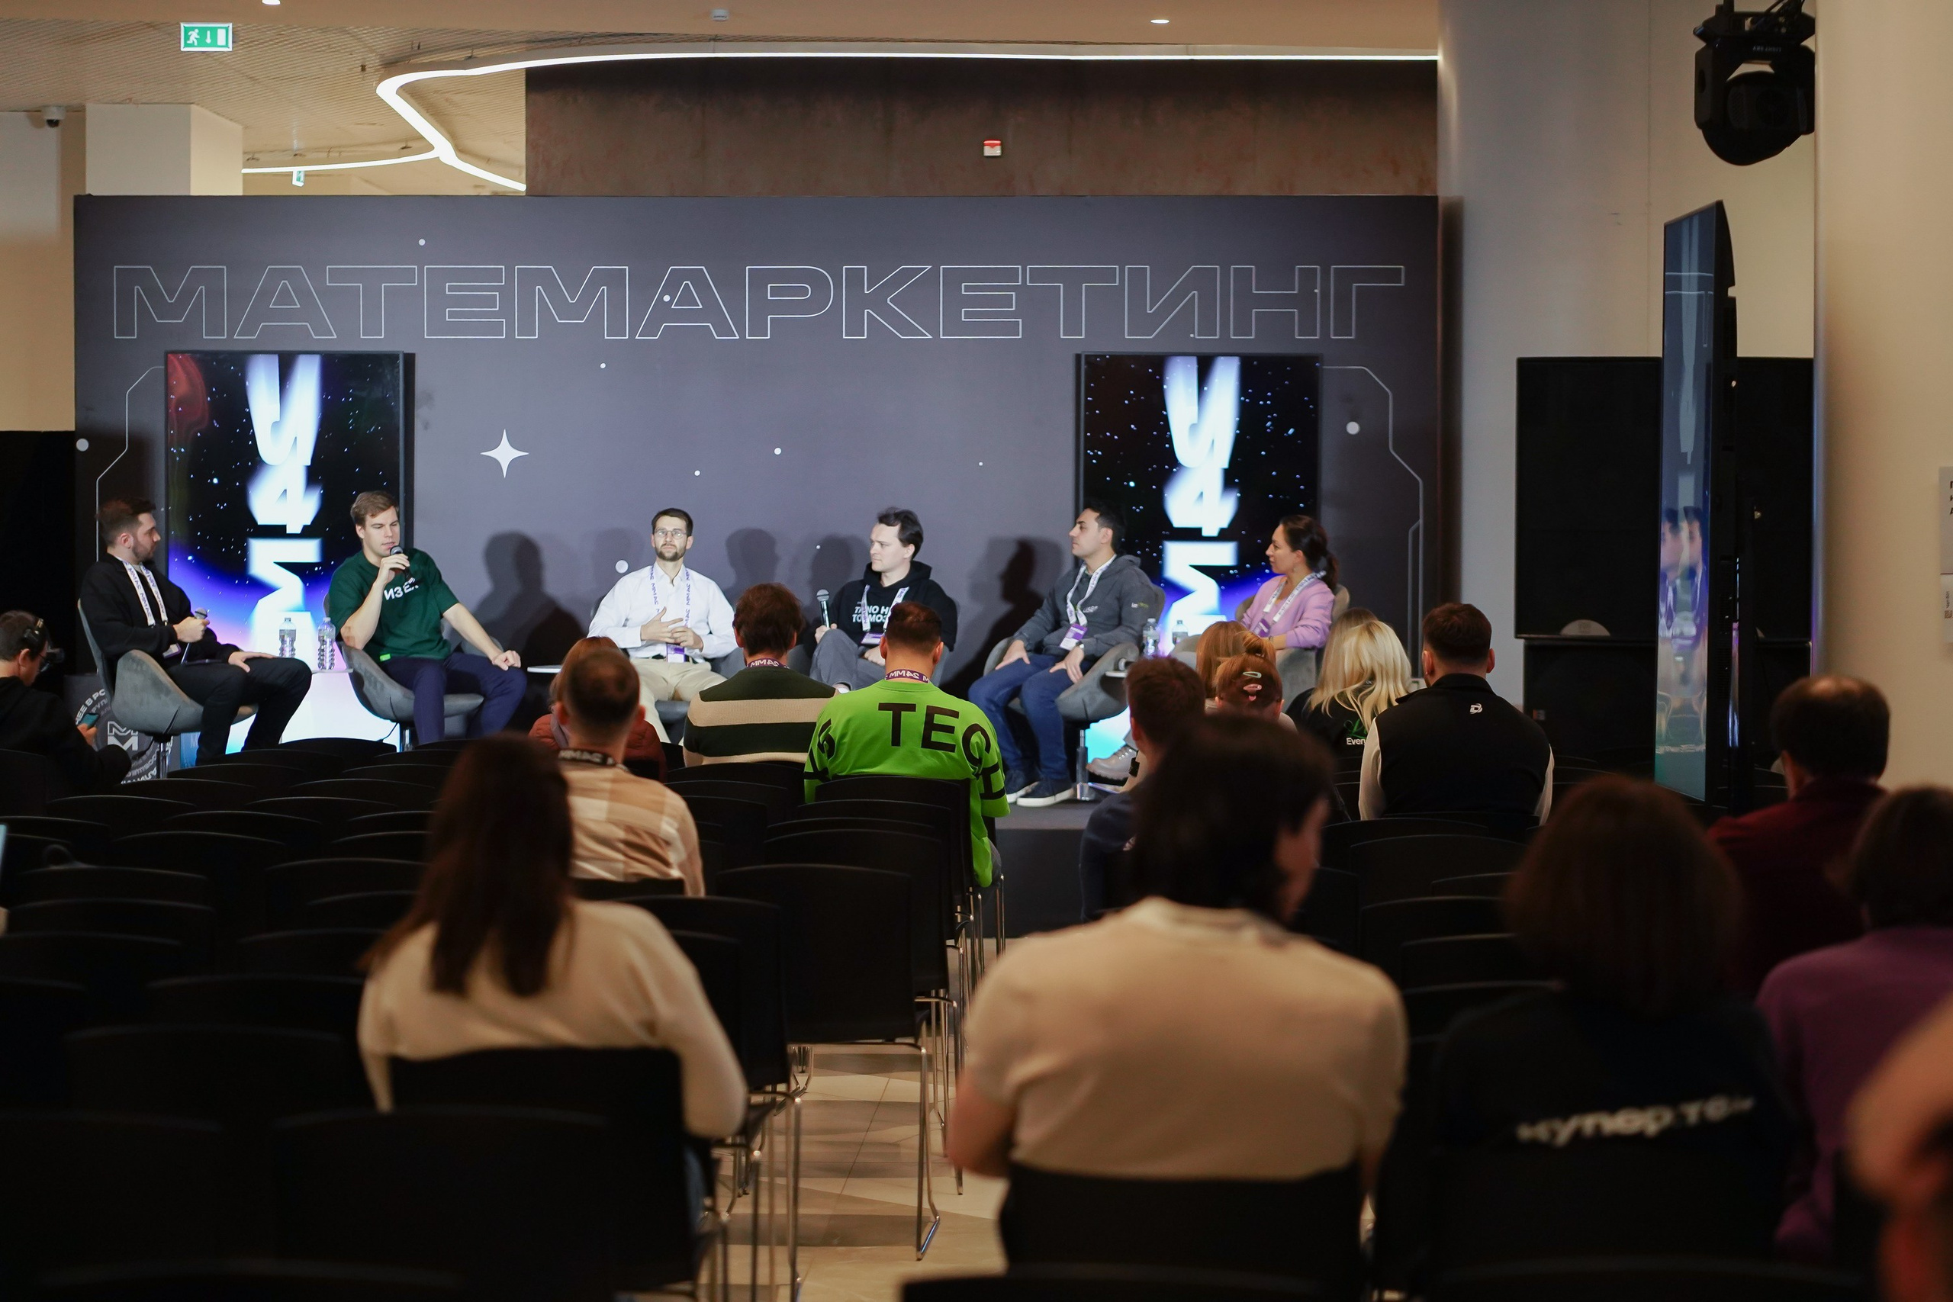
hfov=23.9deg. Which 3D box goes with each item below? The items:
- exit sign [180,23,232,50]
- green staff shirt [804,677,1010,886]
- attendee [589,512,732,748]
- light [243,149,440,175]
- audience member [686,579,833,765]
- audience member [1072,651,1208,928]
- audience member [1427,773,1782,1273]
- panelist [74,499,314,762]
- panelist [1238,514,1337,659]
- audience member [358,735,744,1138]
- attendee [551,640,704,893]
[{"bbox_3d":[-4.324,-3.446,25.914,0.290,0.155,0.050,0,2,0],"label":"exit sign"},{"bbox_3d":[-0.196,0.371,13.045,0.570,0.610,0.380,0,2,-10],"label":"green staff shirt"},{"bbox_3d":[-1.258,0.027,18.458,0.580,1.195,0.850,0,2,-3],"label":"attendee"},{"bbox_3d":[-4.467,-3.315,31.374,0.350,0.100,2.802,-1,2,-41],"label":"light"},{"bbox_3d":[-0.628,0.469,14.019,0.520,1.360,0.820,0,2,0],"label":"audience member"},{"bbox_3d":[0.421,0.642,9.171,0.490,1.285,0.820,0,2,0],"label":"audience member"},{"bbox_3d":[0.683,0.763,5.644,0.460,1.240,0.800,0,2,-15],"label":"audience member"},{"bbox_3d":[-2.990,0.030,17.708,0.800,1.230,0.530,1,2,20],"label":"panelist"},{"bbox_3d":[1.038,0.008,18.957,0.950,1.200,0.560,-1,2,-33],"label":"panelist"},{"bbox_3d":[-0.623,0.730,6.723,0.530,1.245,0.800,0,2,-6],"label":"audience member"},{"bbox_3d":[-0.769,0.611,9.619,0.520,1.280,0.780,0,1,3],"label":"attendee"}]

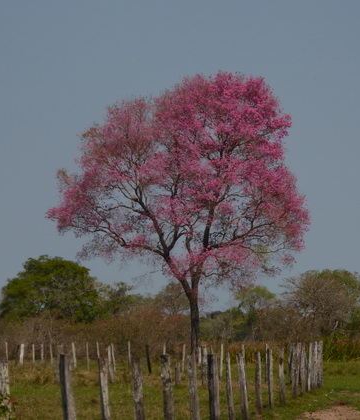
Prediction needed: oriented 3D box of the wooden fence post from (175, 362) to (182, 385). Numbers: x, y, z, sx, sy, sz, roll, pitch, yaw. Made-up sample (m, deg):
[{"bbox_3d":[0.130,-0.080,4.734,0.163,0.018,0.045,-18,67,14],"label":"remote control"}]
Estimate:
[{"bbox_3d":[-0.075,5.564,117.633,0.146,0.731,0.146,0,-2,0],"label":"wooden fence post"}]

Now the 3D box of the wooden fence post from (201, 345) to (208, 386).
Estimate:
[{"bbox_3d":[0.852,5.317,118.000,0.177,1.397,0.177,-1,-2,0],"label":"wooden fence post"}]

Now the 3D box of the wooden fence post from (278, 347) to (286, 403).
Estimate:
[{"bbox_3d":[2.497,4.031,84.576,0.130,1.344,0.130,0,-2,0],"label":"wooden fence post"}]

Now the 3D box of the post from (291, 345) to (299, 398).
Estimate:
[{"bbox_3d":[3.122,4.378,94.000,0.171,1.480,0.171,-1,-2,2],"label":"post"}]

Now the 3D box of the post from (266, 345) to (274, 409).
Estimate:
[{"bbox_3d":[2.056,3.817,78.666,0.116,1.341,0.116,0,-2,0],"label":"post"}]

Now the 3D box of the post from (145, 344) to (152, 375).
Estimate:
[{"bbox_3d":[-1.417,6.900,159.777,0.130,1.292,0.130,0,-2,0],"label":"post"}]

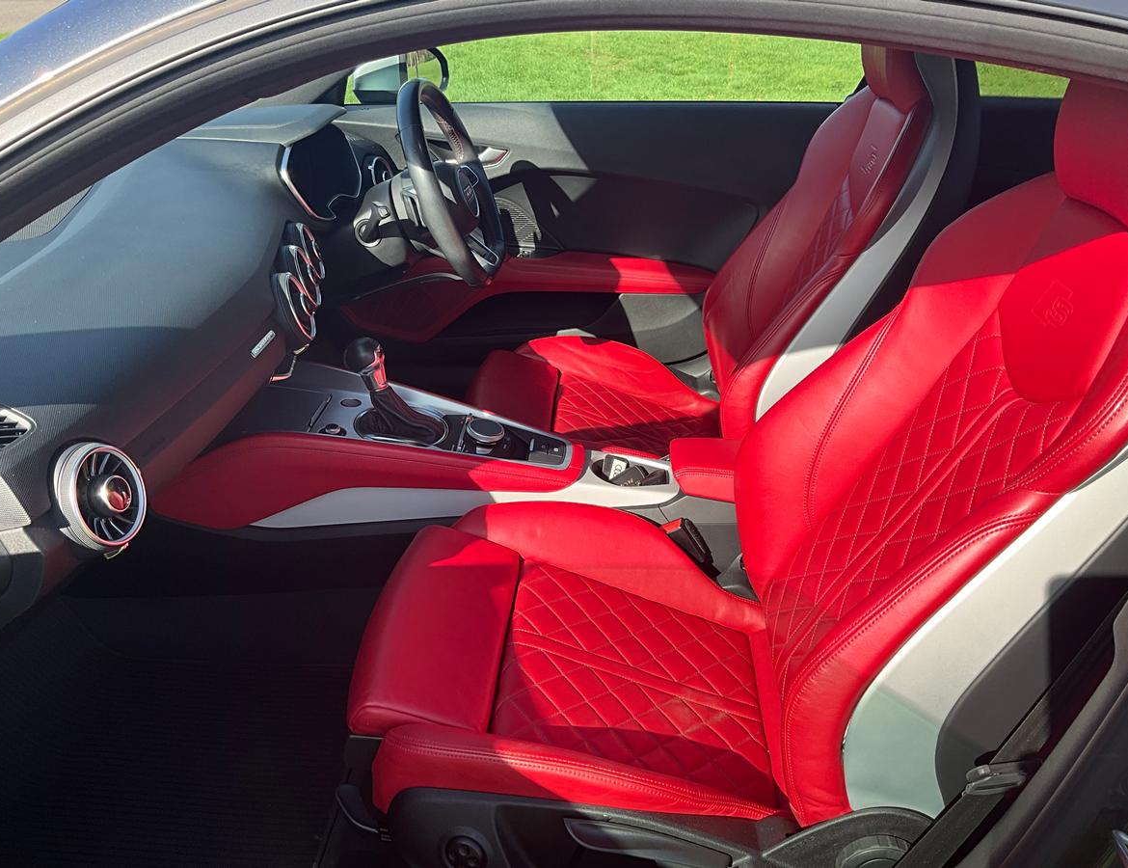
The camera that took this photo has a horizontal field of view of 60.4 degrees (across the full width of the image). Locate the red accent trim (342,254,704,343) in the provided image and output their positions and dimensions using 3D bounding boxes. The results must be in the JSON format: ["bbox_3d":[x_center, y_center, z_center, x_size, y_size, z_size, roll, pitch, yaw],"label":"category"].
[{"bbox_3d":[-0.080,-0.275,2.031,0.790,0.210,0.110,3,29,3],"label":"red accent trim"}]

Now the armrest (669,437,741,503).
[{"bbox_3d":[0.281,0.051,1.440,0.240,0.065,0.115,3,29,3],"label":"armrest"}]

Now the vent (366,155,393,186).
[{"bbox_3d":[-0.348,-0.479,1.835,0.045,0.090,0.090,-12,27,11],"label":"vent"}]

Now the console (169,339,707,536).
[{"bbox_3d":[-0.191,-0.020,1.436,0.780,0.260,0.290,3,29,3],"label":"console"}]

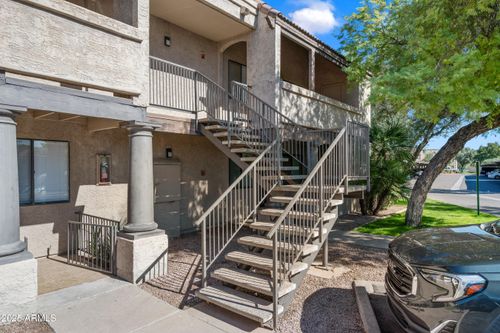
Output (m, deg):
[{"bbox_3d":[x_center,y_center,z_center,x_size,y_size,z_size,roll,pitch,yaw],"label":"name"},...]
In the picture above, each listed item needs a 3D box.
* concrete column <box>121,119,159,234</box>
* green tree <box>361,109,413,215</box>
[{"bbox_3d":[-1.777,0.180,4.766,0.530,1.740,0.530,0,0,41],"label":"concrete column"},{"bbox_3d":[4.779,-0.178,10.400,2.050,3.650,2.000,0,0,0],"label":"green tree"}]

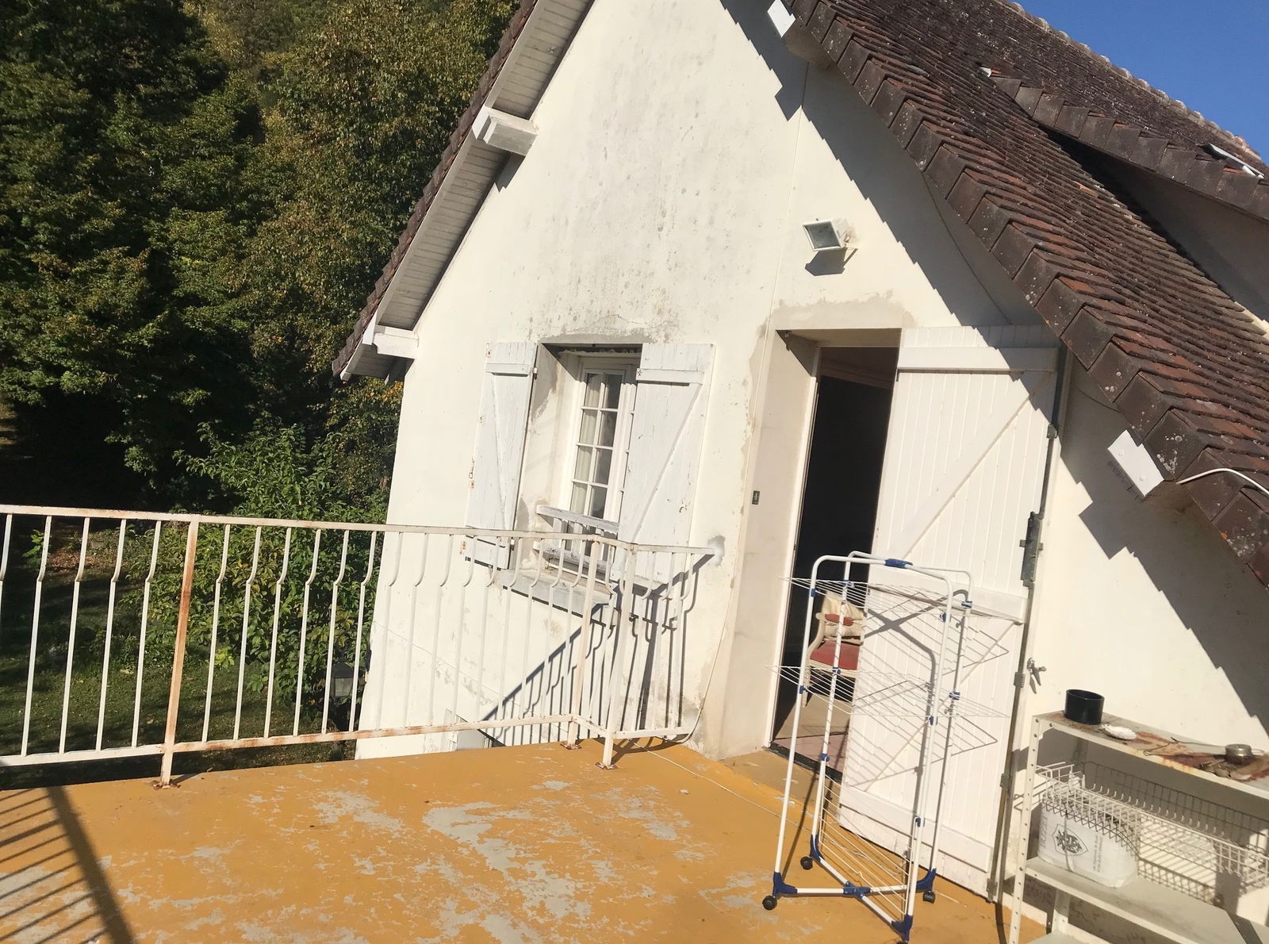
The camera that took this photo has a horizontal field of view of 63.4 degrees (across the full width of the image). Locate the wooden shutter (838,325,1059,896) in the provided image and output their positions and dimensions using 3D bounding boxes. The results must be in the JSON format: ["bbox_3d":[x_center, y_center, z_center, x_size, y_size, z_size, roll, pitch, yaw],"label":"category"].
[{"bbox_3d":[1.244,0.491,4.087,0.060,2.150,0.770,6,2,-39],"label":"wooden shutter"}]

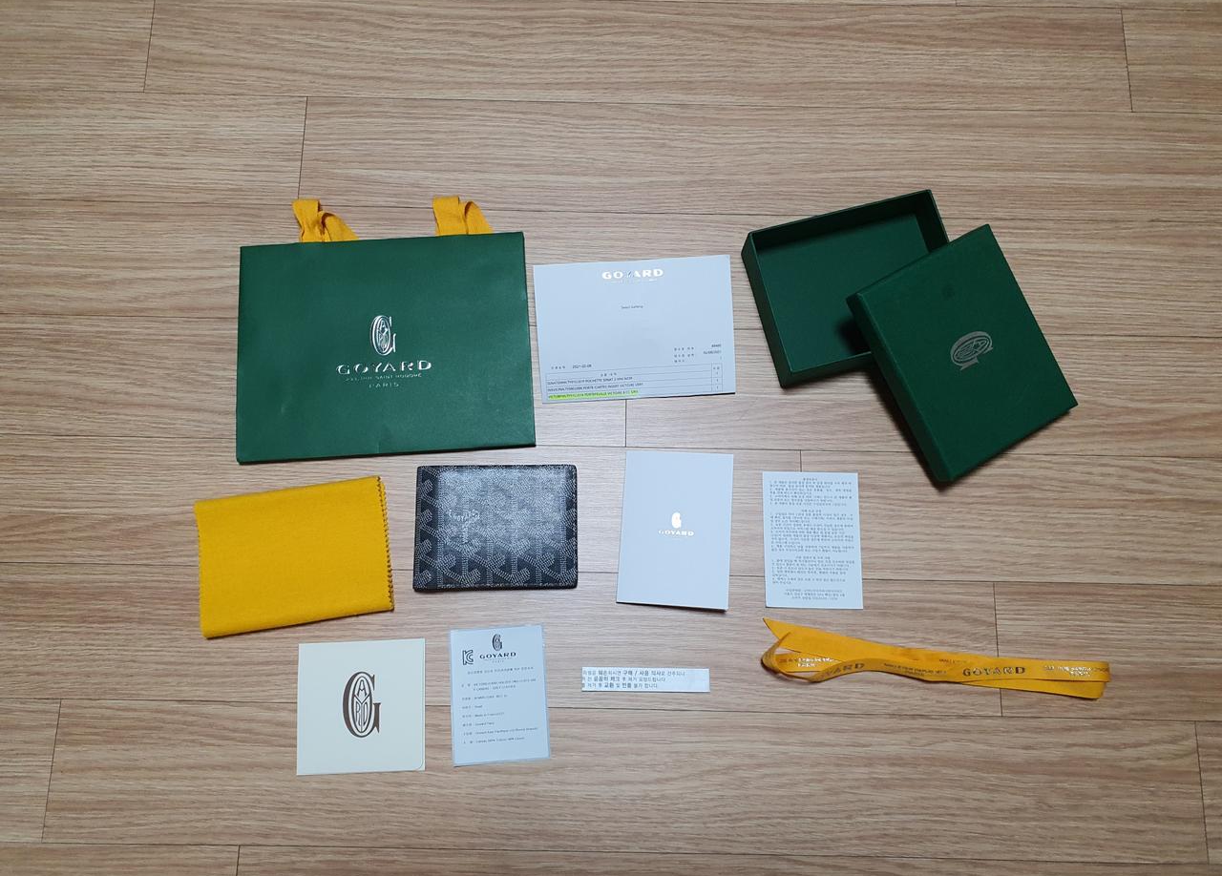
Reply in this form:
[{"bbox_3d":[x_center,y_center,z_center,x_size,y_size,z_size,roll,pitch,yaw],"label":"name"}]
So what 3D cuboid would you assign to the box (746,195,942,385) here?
[{"bbox_3d":[0.185,-0.112,0.693,0.141,0.042,0.111,-14,79,-3],"label":"box"}]

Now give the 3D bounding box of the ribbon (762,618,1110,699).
[{"bbox_3d":[0.230,0.164,0.651,0.249,0.014,0.040,7,79,1],"label":"ribbon"}]

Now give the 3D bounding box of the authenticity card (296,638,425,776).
[{"bbox_3d":[-0.177,0.190,0.651,0.090,0.001,0.090,-2,78,-1],"label":"authenticity card"}]

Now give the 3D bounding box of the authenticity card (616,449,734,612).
[{"bbox_3d":[0.048,0.067,0.676,0.080,0.004,0.113,3,78,0],"label":"authenticity card"}]

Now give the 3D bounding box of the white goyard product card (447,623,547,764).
[{"bbox_3d":[-0.080,0.183,0.653,0.066,0.001,0.093,-4,78,-1],"label":"white goyard product card"}]

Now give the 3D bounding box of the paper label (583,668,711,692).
[{"bbox_3d":[0.025,0.173,0.655,0.091,0.001,0.016,0,78,0],"label":"paper label"}]

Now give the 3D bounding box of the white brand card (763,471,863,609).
[{"bbox_3d":[0.149,0.075,0.676,0.071,0.001,0.100,1,78,0],"label":"white brand card"}]

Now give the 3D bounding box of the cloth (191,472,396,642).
[{"bbox_3d":[-0.231,0.086,0.669,0.135,0.007,0.099,-8,79,-2],"label":"cloth"}]

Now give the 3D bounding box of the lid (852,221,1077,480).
[{"bbox_3d":[0.257,-0.063,0.670,0.118,0.017,0.148,-28,93,-12],"label":"lid"}]

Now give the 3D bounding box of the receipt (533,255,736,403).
[{"bbox_3d":[0.019,-0.084,0.706,0.150,0.005,0.111,-3,78,-1],"label":"receipt"}]

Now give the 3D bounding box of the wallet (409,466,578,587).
[{"bbox_3d":[-0.083,0.066,0.670,0.116,0.015,0.090,-1,78,0],"label":"wallet"}]

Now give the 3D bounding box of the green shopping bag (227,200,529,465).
[{"bbox_3d":[-0.173,-0.088,0.703,0.219,0.011,0.204,-3,78,-1],"label":"green shopping bag"}]

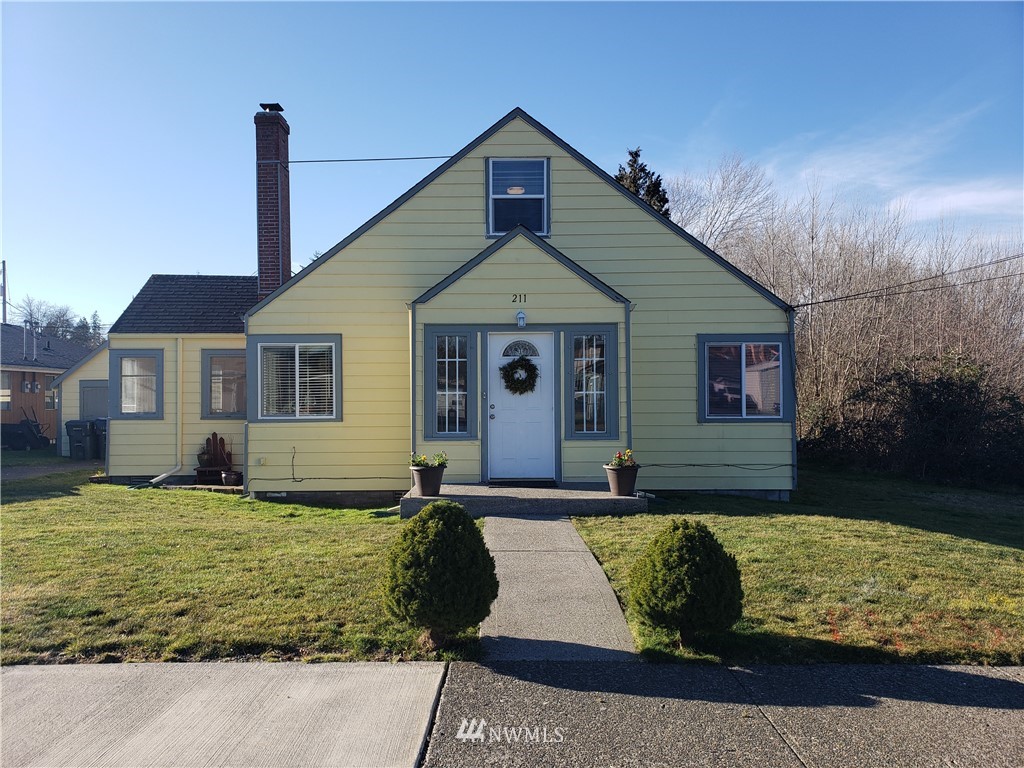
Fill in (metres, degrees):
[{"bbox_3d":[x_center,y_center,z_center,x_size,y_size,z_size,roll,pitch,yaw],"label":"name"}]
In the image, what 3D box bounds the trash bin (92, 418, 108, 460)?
[{"bbox_3d":[-11.158,1.560,21.585,0.660,1.100,0.780,0,-1,-7],"label":"trash bin"}]

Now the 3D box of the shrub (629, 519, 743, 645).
[{"bbox_3d":[1.143,1.307,5.056,0.732,0.832,0.750,0,-1,1],"label":"shrub"}]

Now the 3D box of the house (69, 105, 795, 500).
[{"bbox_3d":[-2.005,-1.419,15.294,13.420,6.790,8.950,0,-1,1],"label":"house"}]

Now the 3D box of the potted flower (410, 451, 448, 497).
[{"bbox_3d":[-1.047,1.114,9.709,0.491,0.560,0.470,0,-1,1],"label":"potted flower"}]

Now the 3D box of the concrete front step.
[{"bbox_3d":[0.160,1.500,9.969,2.960,0.218,1.510,0,-1,1],"label":"concrete front step"}]

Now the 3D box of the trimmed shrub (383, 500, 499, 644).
[{"bbox_3d":[-0.474,1.256,5.088,0.765,0.956,0.760,0,-1,1],"label":"trimmed shrub"}]

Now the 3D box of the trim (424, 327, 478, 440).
[{"bbox_3d":[-0.846,-0.009,10.735,0.749,1.597,0.110,0,-1,1],"label":"trim"}]

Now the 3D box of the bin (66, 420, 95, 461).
[{"bbox_3d":[-11.966,1.565,21.600,0.660,1.100,0.780,0,-1,-7],"label":"bin"}]

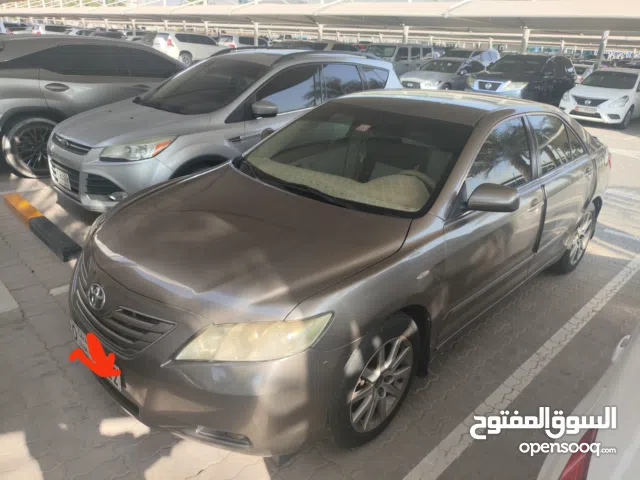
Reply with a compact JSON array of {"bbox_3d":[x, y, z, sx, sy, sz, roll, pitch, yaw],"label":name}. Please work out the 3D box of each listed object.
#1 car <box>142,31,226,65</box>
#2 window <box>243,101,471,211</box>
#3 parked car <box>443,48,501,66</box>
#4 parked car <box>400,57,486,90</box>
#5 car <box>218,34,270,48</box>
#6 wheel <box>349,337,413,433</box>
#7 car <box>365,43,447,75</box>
[{"bbox_3d":[-7.391,-11.349,26.458,4.800,1.860,1.880,-19,33,-41],"label":"car"},{"bbox_3d":[0.169,-0.560,2.651,1.440,0.110,0.840,25,61,40],"label":"window"},{"bbox_3d":[6.606,-7.889,20.621,4.700,1.800,1.870,-19,33,-41],"label":"parked car"},{"bbox_3d":[4.812,-5.967,16.548,4.750,1.450,1.830,-19,32,-41],"label":"parked car"},{"bbox_3d":[-4.709,-14.080,33.123,1.900,1.840,4.750,24,31,39],"label":"car"},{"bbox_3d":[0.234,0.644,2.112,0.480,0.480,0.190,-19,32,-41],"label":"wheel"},{"bbox_3d":[2.897,-7.260,18.786,1.880,1.840,4.700,24,31,39],"label":"car"}]

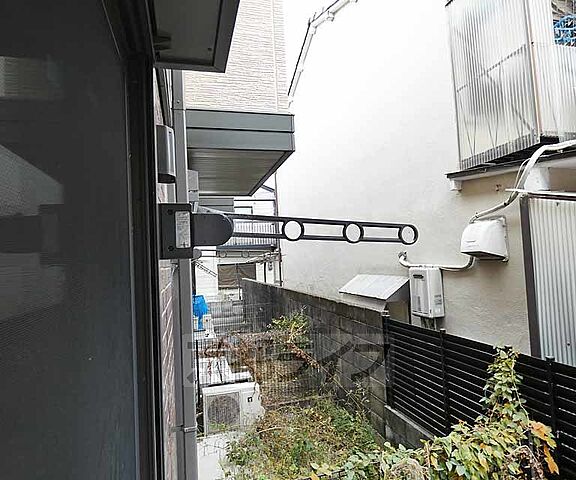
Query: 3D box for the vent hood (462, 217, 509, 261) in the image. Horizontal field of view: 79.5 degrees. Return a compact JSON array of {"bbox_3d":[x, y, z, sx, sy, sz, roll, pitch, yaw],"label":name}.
[{"bbox_3d":[1.902,0.001,3.447,0.290,0.410,0.360,-2,-3,-17],"label":"vent hood"}]

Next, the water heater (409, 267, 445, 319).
[{"bbox_3d":[1.710,0.637,4.285,0.185,0.580,0.350,-2,-3,-17],"label":"water heater"}]

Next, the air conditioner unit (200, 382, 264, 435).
[{"bbox_3d":[-0.672,2.048,4.319,0.710,0.545,0.265,-2,-2,-14],"label":"air conditioner unit"}]

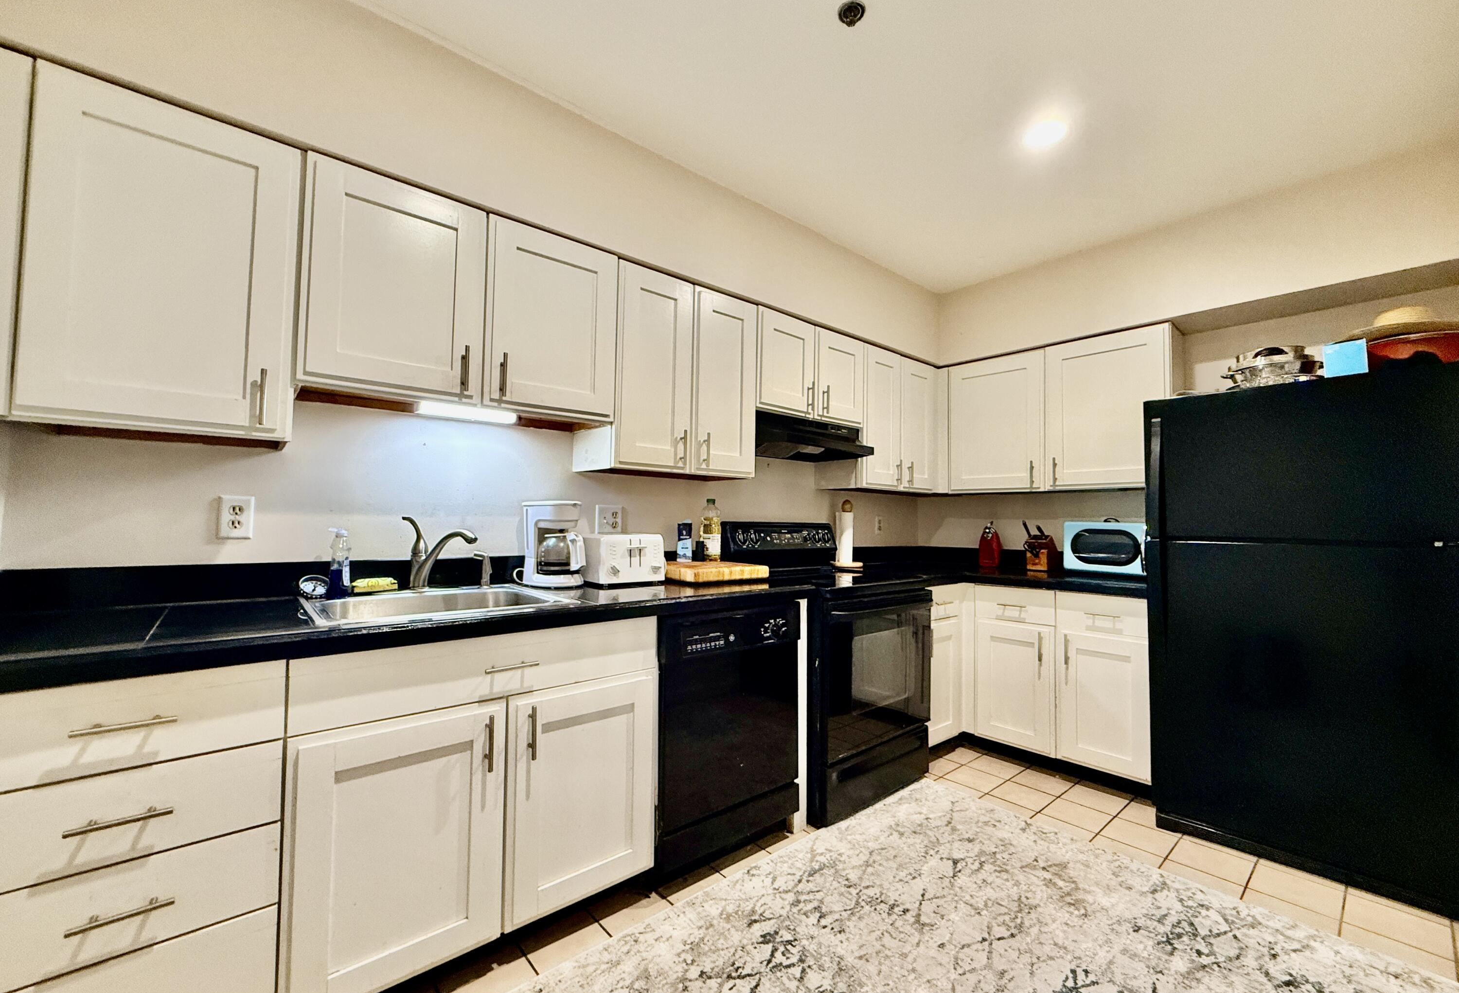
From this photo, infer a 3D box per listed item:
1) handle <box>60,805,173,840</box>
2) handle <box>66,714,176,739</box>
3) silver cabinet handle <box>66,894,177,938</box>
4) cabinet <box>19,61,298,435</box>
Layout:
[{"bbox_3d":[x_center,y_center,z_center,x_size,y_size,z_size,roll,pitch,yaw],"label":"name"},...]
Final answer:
[{"bbox_3d":[-1.074,0.571,1.042,0.137,0.013,0.036,3,-3,-41],"label":"handle"},{"bbox_3d":[-1.064,0.402,1.040,0.133,0.014,0.036,3,-3,-41],"label":"handle"},{"bbox_3d":[-1.069,0.737,1.041,0.137,0.013,0.036,3,-3,-41],"label":"silver cabinet handle"},{"bbox_3d":[-1.362,-0.517,1.463,0.457,0.750,0.326,3,-3,-41],"label":"cabinet"}]

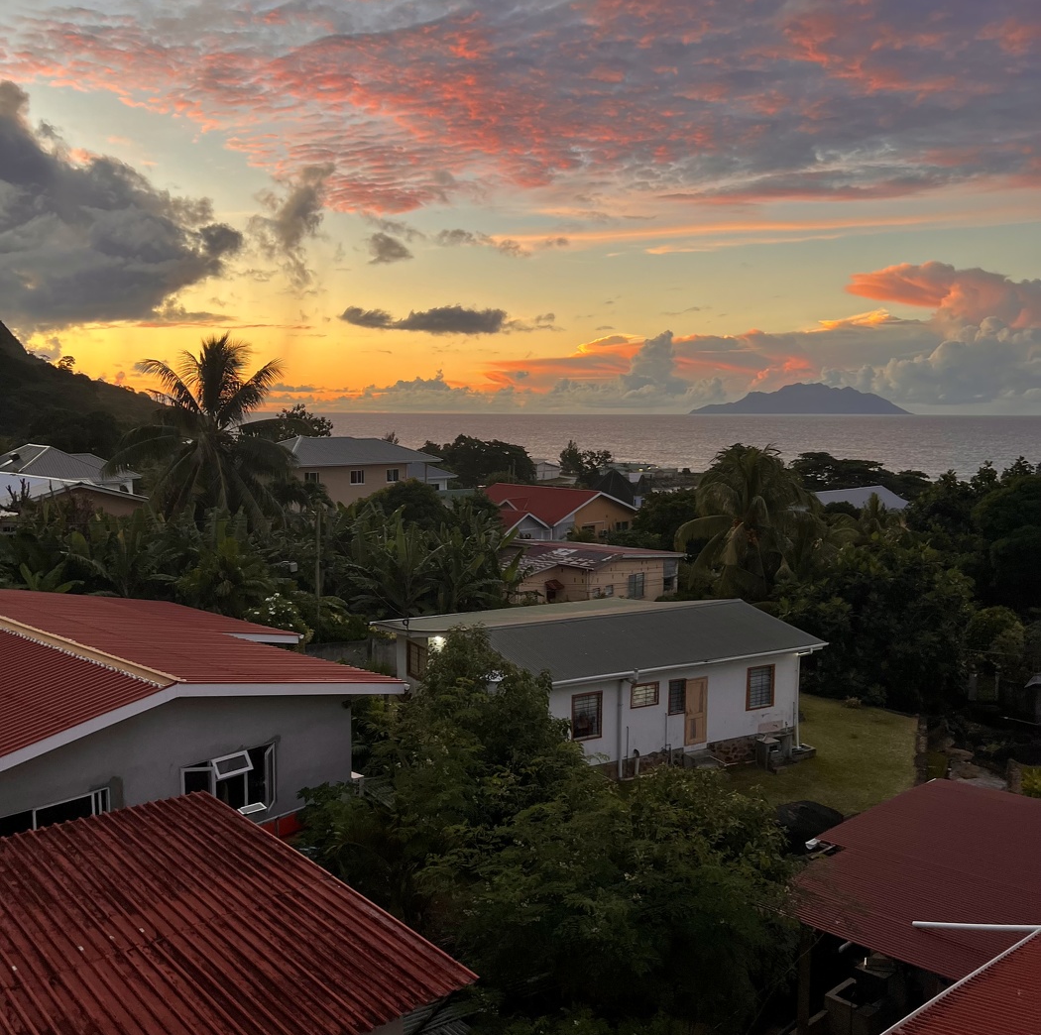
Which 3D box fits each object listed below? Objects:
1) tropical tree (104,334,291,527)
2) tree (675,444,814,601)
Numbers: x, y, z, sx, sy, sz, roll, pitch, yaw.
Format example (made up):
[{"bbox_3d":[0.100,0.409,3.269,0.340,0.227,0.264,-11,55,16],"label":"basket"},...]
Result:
[{"bbox_3d":[-14.854,-1.358,49.118,8.300,14.322,8.300,0,6,0],"label":"tropical tree"},{"bbox_3d":[12.200,0.768,57.362,7.600,9.453,7.600,0,6,0],"label":"tree"}]

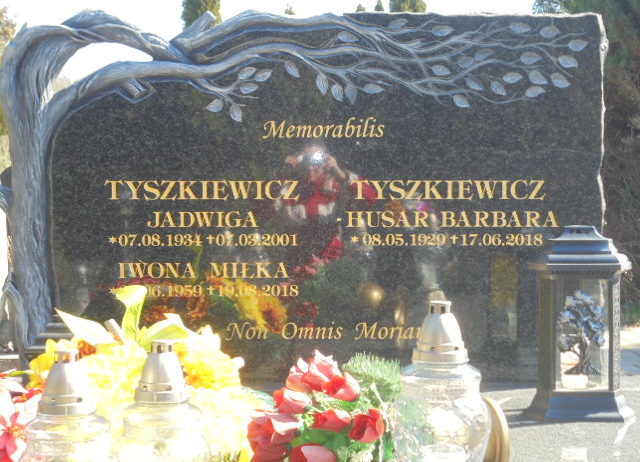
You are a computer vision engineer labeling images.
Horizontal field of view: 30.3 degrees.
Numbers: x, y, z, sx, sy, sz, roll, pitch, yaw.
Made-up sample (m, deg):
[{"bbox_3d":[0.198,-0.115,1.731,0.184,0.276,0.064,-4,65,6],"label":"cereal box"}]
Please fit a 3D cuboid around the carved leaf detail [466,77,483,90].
[{"bbox_3d":[0.376,-0.359,2.880,0.039,0.029,0.010,0,4,0],"label":"carved leaf detail"}]

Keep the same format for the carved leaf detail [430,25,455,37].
[{"bbox_3d":[0.272,-0.443,2.625,0.052,0.026,0.012,0,3,0],"label":"carved leaf detail"}]

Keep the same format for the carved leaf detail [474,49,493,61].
[{"bbox_3d":[0.415,-0.442,2.977,0.050,0.032,0.014,0,3,0],"label":"carved leaf detail"}]

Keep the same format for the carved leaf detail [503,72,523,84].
[{"bbox_3d":[0.487,-0.385,2.980,0.052,0.029,0.014,0,3,0],"label":"carved leaf detail"}]

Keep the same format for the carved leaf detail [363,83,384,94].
[{"bbox_3d":[0.137,-0.358,2.980,0.055,0.026,0.014,0,3,0],"label":"carved leaf detail"}]

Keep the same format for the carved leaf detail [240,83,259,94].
[{"bbox_3d":[-0.177,-0.358,2.978,0.047,0.029,0.014,0,3,0],"label":"carved leaf detail"}]

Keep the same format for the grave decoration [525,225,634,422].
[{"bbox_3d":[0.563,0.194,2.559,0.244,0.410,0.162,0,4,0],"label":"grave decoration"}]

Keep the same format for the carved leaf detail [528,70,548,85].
[{"bbox_3d":[0.551,-0.386,2.981,0.047,0.037,0.014,0,3,0],"label":"carved leaf detail"}]

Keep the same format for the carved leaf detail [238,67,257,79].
[{"bbox_3d":[-0.161,-0.350,2.630,0.039,0.026,0.012,0,3,0],"label":"carved leaf detail"}]

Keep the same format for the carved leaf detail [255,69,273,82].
[{"bbox_3d":[-0.138,-0.378,2.879,0.044,0.029,0.010,0,4,0],"label":"carved leaf detail"}]

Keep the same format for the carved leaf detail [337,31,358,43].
[{"bbox_3d":[0.061,-0.429,2.626,0.047,0.026,0.012,0,3,0],"label":"carved leaf detail"}]

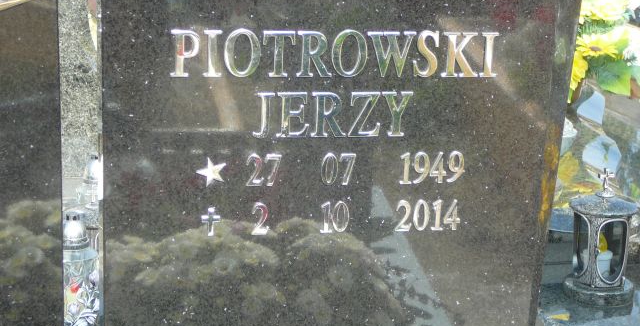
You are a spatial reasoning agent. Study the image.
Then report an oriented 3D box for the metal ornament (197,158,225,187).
[{"bbox_3d":[-0.143,0.013,2.000,0.040,0.040,0.008,-1,16,-9],"label":"metal ornament"}]

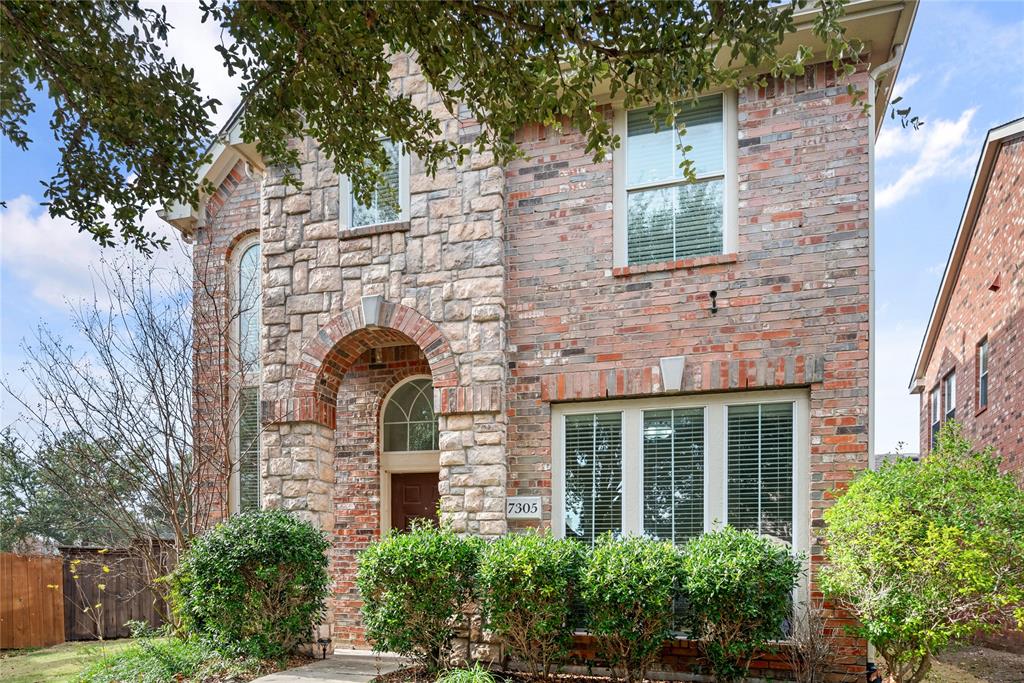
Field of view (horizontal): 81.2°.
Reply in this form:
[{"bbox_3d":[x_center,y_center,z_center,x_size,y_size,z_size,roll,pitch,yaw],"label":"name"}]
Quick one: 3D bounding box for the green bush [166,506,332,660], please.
[{"bbox_3d":[-2.658,2.461,6.050,1.550,1.500,1.350,0,0,18],"label":"green bush"}]

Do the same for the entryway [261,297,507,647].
[{"bbox_3d":[-1.314,1.368,6.405,2.852,3.637,0.600,0,0,18],"label":"entryway"}]

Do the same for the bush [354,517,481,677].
[{"bbox_3d":[-0.872,2.378,5.570,1.080,1.380,0.980,0,0,18],"label":"bush"}]

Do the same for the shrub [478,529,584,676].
[{"bbox_3d":[0.162,2.298,5.240,0.880,1.270,0.850,0,0,0],"label":"shrub"}]

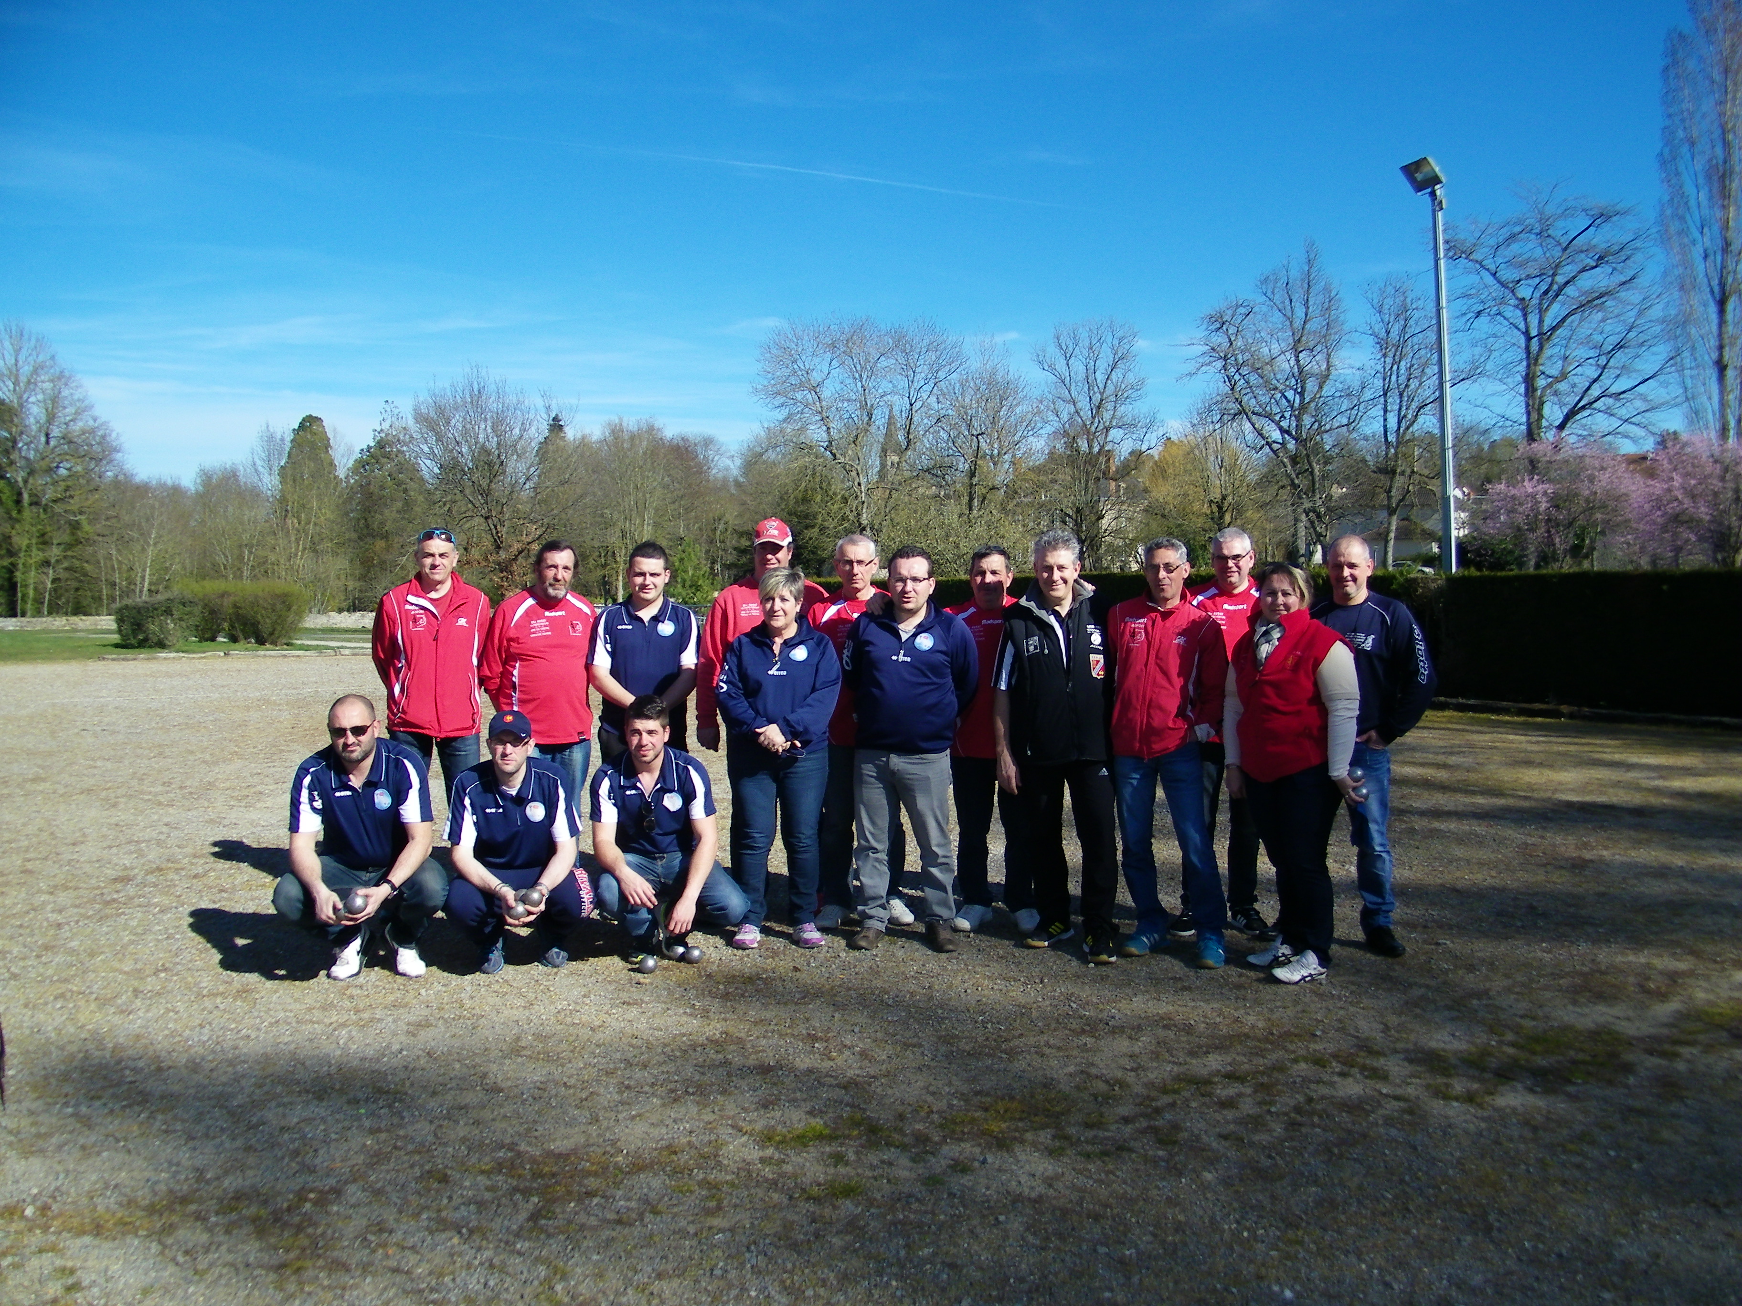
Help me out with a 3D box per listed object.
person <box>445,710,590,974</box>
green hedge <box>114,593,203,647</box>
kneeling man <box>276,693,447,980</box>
[{"bbox_3d":[-1.466,0.778,5.870,0.610,1.050,0.700,-1,3,-12],"label":"person"},{"bbox_3d":[-21.741,-0.847,43.000,2.400,1.600,1.800,-2,3,-23],"label":"green hedge"},{"bbox_3d":[-2.108,0.726,5.900,0.690,1.118,0.780,-1,3,-13],"label":"kneeling man"}]

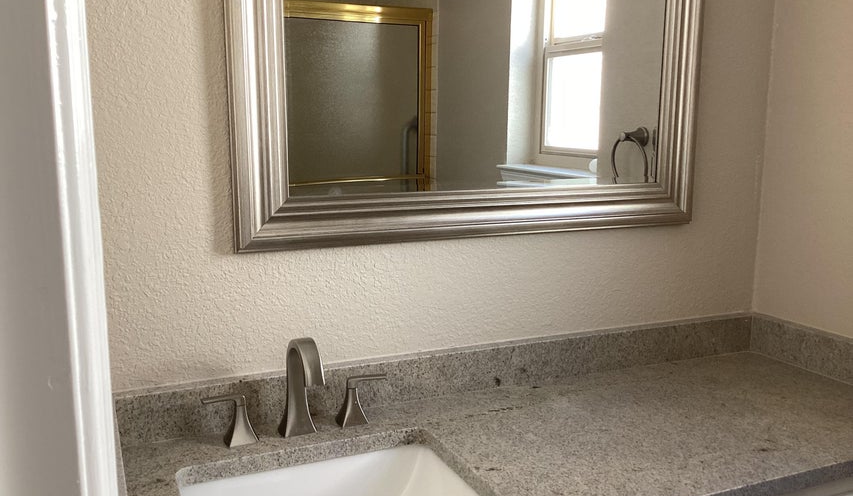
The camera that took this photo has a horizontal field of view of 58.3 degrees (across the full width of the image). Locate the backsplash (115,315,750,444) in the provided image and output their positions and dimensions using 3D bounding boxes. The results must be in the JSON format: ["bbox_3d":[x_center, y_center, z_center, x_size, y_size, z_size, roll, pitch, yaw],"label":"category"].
[{"bbox_3d":[0.135,0.263,1.660,1.510,0.092,0.025,-4,10,-24],"label":"backsplash"}]

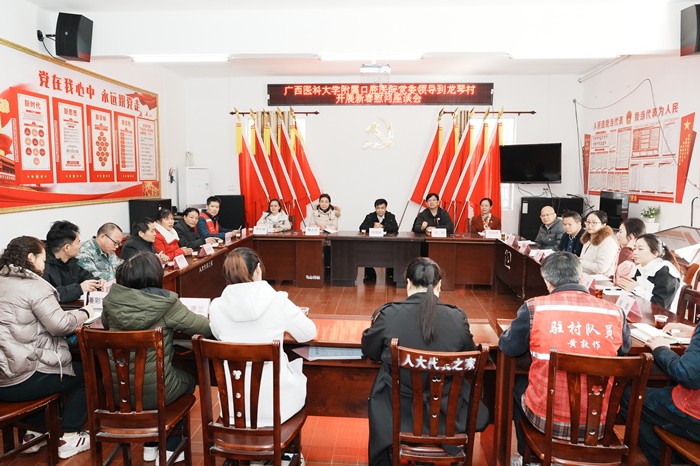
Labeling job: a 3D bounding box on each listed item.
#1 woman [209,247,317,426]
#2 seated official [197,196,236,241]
[{"bbox_3d":[-0.453,0.701,2.782,0.540,1.280,0.720,2,7,14],"label":"woman"},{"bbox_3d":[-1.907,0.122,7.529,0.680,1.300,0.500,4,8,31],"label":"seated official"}]

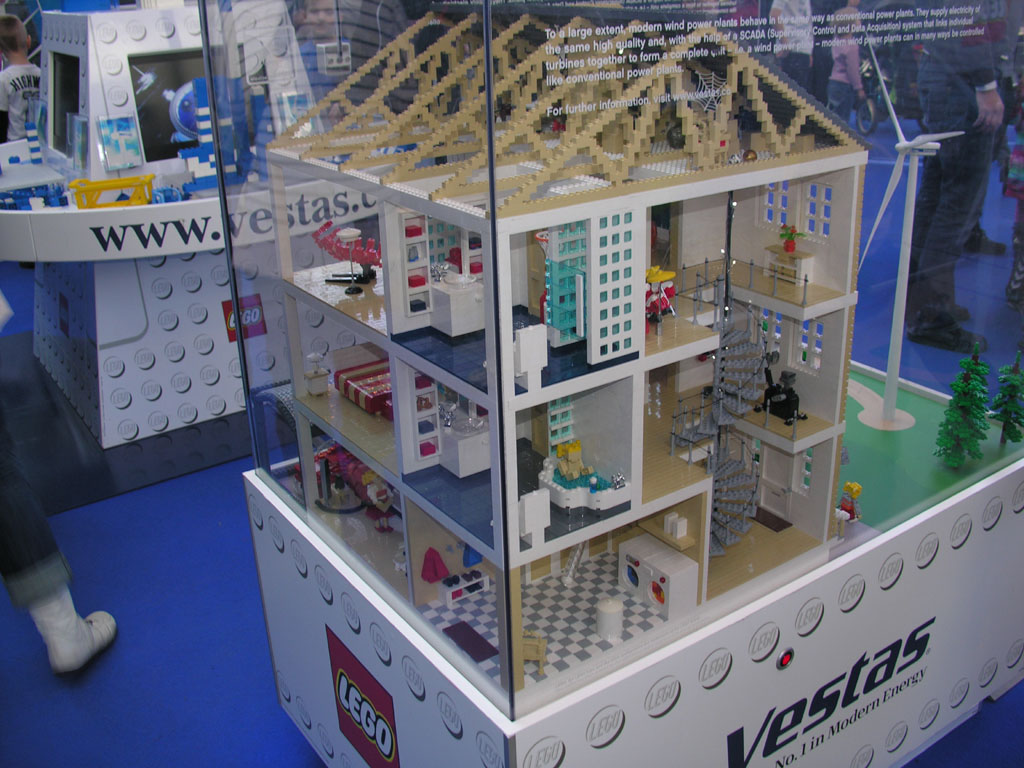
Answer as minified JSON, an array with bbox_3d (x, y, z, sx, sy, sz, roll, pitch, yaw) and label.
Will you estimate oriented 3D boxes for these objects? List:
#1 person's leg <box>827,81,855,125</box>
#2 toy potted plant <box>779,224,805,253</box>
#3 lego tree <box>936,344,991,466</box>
[{"bbox_3d":[2.253,-1.841,7.076,0.175,0.450,0.180,-4,23,-6],"label":"person's leg"},{"bbox_3d":[0.355,-0.185,1.319,0.029,0.034,0.031,-2,23,1],"label":"toy potted plant"},{"bbox_3d":[0.702,0.037,1.600,0.078,0.207,0.078,-16,27,-31],"label":"lego tree"}]

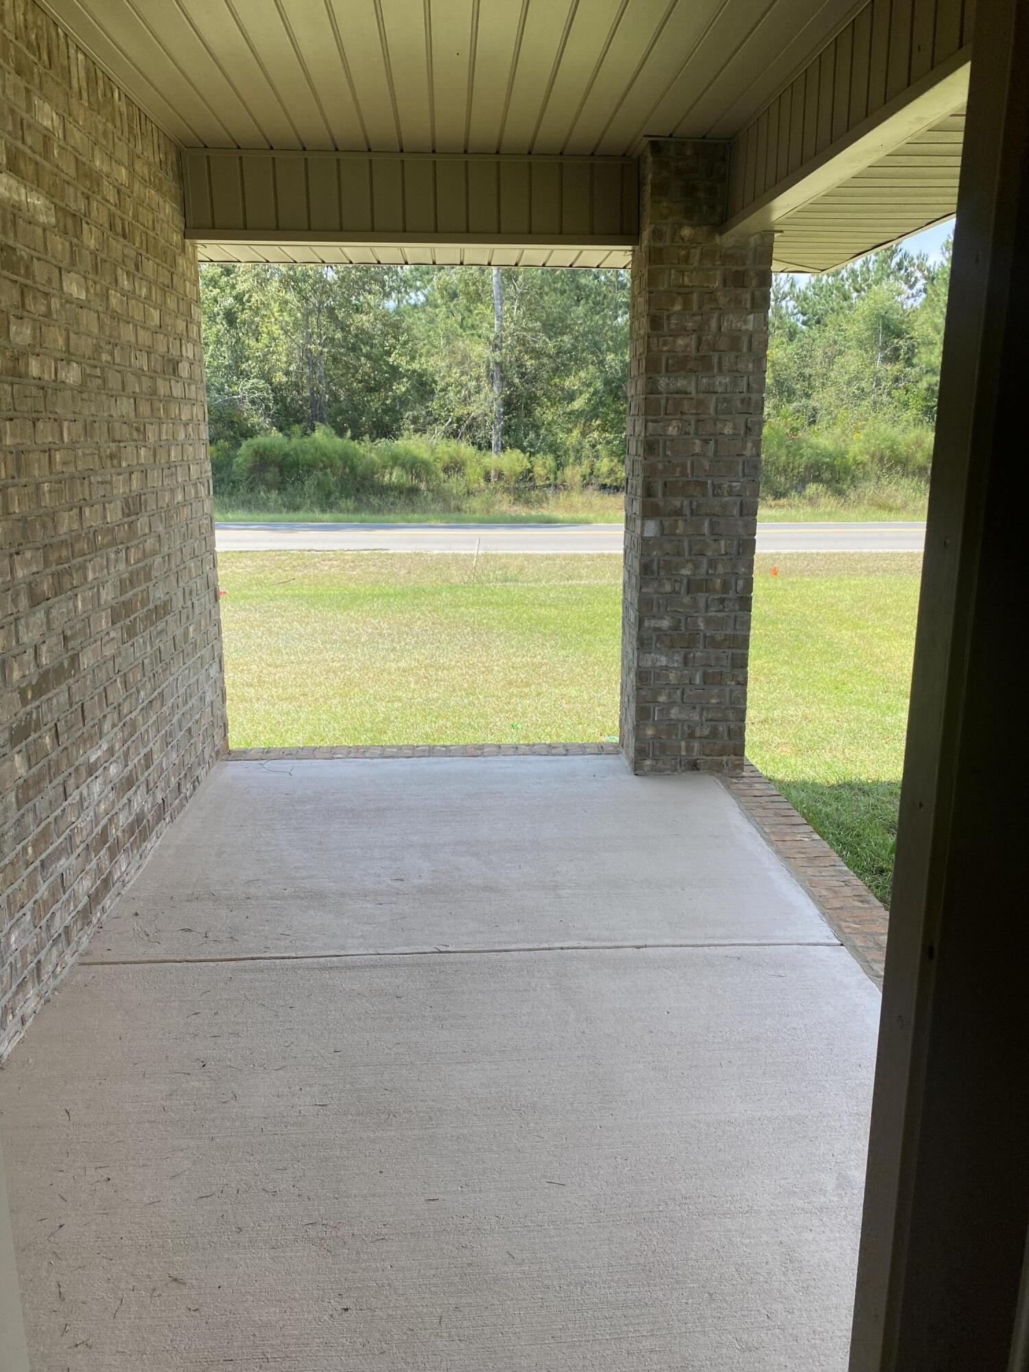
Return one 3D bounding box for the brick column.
[{"bbox_3d":[0.759,-0.899,4.448,0.495,2.546,0.395,-1,14,-3],"label":"brick column"}]

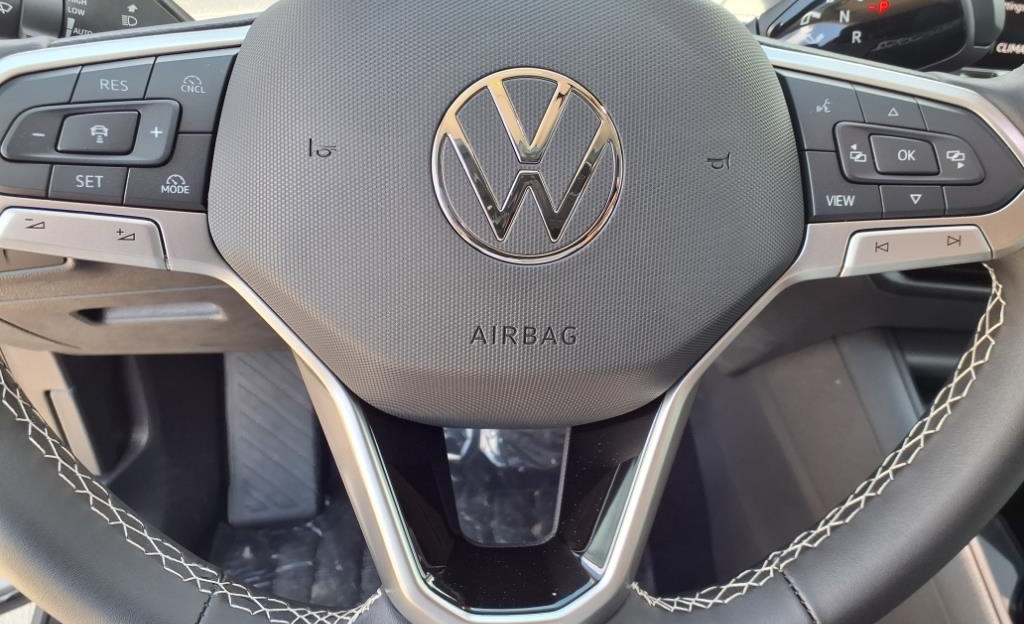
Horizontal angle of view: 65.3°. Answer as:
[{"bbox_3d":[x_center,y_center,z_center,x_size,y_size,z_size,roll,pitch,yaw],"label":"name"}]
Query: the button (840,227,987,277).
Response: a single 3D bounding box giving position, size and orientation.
[{"bbox_3d":[0.126,-0.020,0.254,0.047,0.014,0.009,-5,4,2],"label":"button"}]

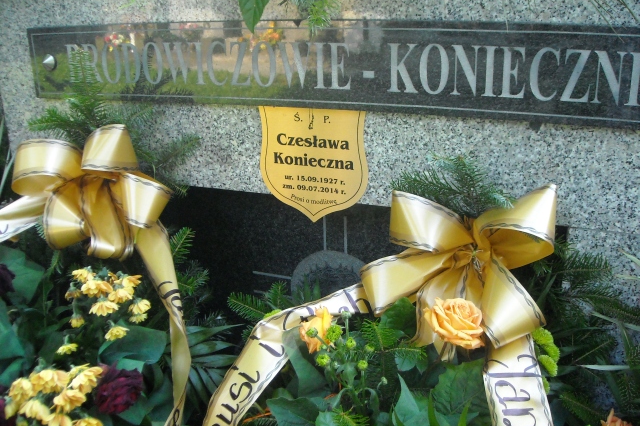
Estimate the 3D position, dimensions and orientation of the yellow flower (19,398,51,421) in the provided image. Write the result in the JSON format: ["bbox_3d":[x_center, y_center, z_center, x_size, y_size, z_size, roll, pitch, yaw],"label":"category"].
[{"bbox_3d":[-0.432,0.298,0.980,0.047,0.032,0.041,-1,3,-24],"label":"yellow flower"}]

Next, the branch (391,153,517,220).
[{"bbox_3d":[0.199,-0.037,0.970,0.185,0.105,0.090,6,17,22],"label":"branch"}]

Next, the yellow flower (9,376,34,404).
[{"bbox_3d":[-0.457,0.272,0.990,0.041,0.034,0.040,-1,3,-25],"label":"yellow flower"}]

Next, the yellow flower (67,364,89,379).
[{"bbox_3d":[-0.350,0.234,0.945,0.042,0.032,0.040,-6,17,-22],"label":"yellow flower"}]

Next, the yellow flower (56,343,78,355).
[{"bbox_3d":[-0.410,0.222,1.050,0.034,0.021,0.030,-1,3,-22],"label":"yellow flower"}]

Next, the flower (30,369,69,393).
[{"bbox_3d":[-0.389,0.242,0.930,0.053,0.036,0.047,-7,17,-24],"label":"flower"}]

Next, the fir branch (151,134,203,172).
[{"bbox_3d":[-0.275,-0.117,1.250,0.098,0.070,0.055,6,17,21],"label":"fir branch"}]

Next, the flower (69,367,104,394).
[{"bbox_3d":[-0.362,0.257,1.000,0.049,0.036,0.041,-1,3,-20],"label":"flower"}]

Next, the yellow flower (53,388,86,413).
[{"bbox_3d":[-0.356,0.267,0.920,0.047,0.036,0.043,-7,17,-23],"label":"yellow flower"}]

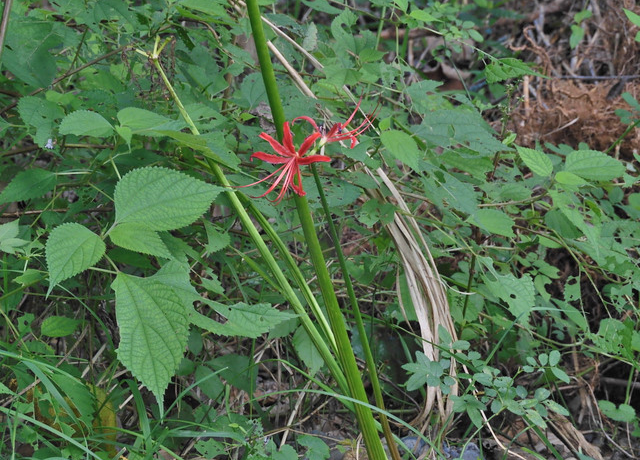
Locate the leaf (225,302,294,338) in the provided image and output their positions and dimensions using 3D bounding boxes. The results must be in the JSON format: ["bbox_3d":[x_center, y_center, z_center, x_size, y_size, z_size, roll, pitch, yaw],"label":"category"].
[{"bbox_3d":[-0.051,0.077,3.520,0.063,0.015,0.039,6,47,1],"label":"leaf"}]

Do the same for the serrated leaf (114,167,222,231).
[{"bbox_3d":[-0.126,-0.026,3.450,0.095,0.018,0.060,-17,56,-15],"label":"serrated leaf"}]

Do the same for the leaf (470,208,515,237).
[{"bbox_3d":[0.155,-0.007,3.750,0.045,0.012,0.031,21,46,17],"label":"leaf"}]

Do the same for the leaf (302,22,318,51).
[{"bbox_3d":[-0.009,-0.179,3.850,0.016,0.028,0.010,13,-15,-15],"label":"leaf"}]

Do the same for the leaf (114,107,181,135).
[{"bbox_3d":[-0.146,-0.093,3.550,0.056,0.015,0.036,5,41,1],"label":"leaf"}]

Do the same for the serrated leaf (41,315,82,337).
[{"bbox_3d":[-0.224,0.083,3.600,0.037,0.011,0.025,-9,46,-8],"label":"serrated leaf"}]

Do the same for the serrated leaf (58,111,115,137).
[{"bbox_3d":[-0.199,-0.090,3.550,0.048,0.014,0.034,-3,43,1],"label":"serrated leaf"}]

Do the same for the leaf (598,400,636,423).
[{"bbox_3d":[0.268,0.164,3.750,0.034,0.012,0.031,0,41,0],"label":"leaf"}]

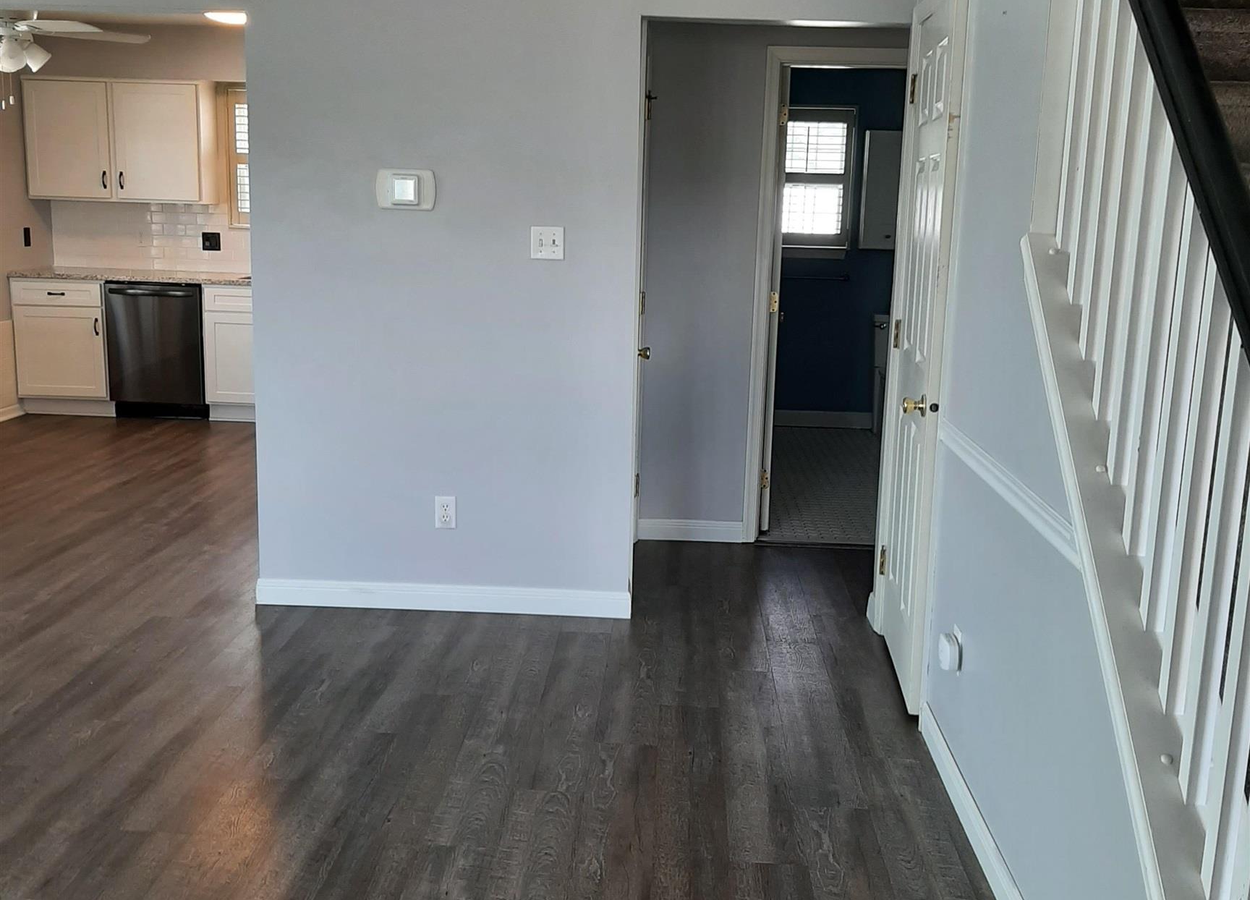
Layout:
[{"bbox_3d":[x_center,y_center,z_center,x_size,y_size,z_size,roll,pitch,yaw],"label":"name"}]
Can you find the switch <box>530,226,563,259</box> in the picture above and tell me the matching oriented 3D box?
[{"bbox_3d":[-0.262,-0.707,4.287,0.114,0.112,0.013,2,11,2],"label":"switch"}]

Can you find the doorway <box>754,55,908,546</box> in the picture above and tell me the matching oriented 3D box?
[{"bbox_3d":[0.971,-0.595,5.450,0.710,2.063,0.120,2,11,2],"label":"doorway"}]

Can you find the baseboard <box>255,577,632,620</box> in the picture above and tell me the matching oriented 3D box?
[{"bbox_3d":[-0.660,0.538,4.543,1.366,0.093,0.018,2,11,2],"label":"baseboard"}]

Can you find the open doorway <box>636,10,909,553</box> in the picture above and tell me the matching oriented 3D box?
[{"bbox_3d":[0.484,-0.401,4.374,0.880,2.063,0.120,2,11,2],"label":"open doorway"}]

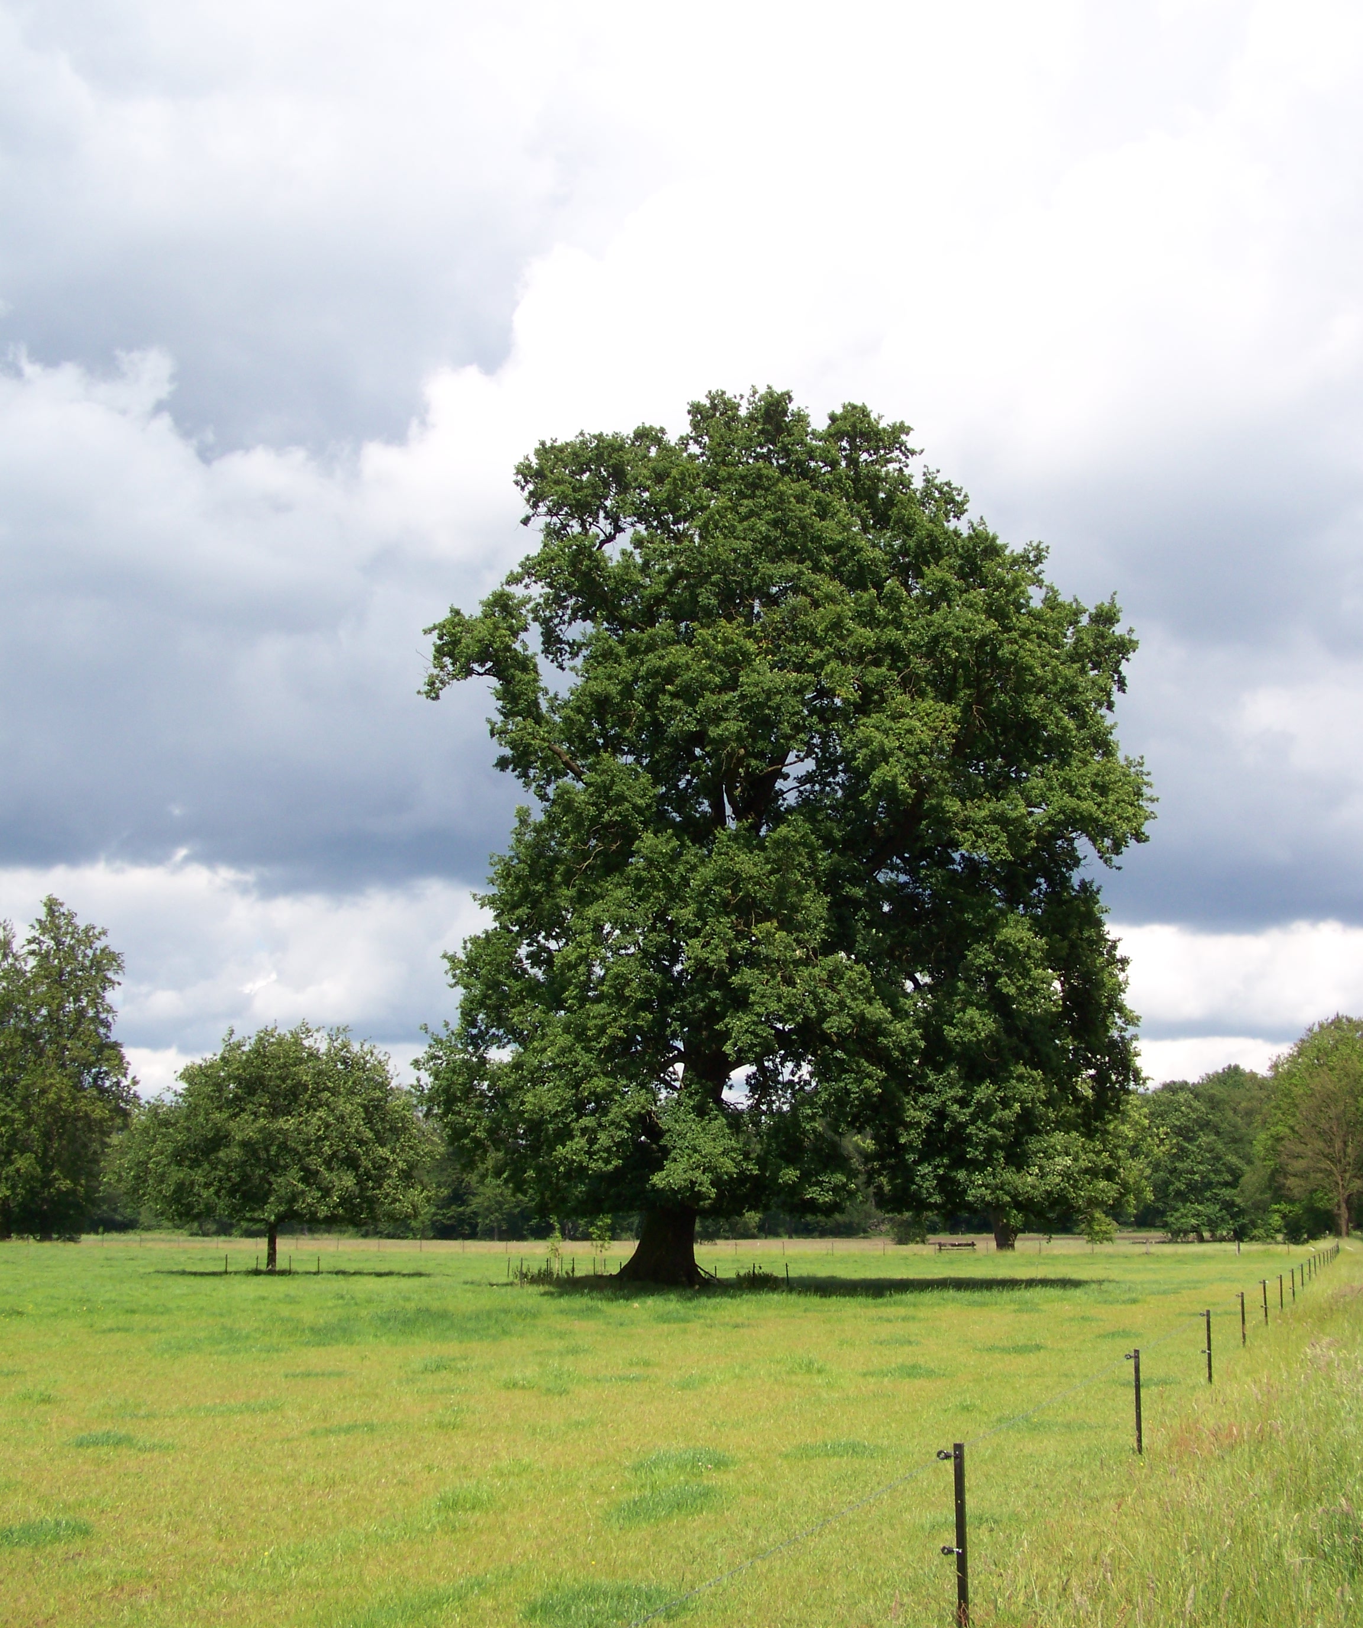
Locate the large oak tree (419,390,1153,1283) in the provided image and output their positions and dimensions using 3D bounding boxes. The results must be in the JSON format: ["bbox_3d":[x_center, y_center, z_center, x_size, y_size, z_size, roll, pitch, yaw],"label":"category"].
[{"bbox_3d":[3.200,0.100,61.500,22.400,27.900,21.300,0,-12,0],"label":"large oak tree"}]

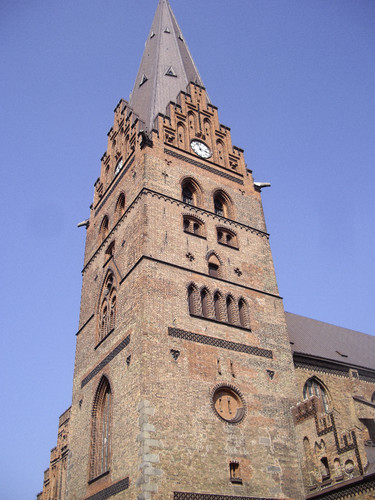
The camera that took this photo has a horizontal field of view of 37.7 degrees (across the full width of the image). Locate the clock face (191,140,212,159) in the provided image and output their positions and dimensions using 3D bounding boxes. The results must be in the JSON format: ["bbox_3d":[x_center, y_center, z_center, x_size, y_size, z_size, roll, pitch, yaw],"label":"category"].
[{"bbox_3d":[1.493,-11.618,63.938,2.742,2.742,0.200,18,-42,-26],"label":"clock face"}]

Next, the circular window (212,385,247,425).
[{"bbox_3d":[3.035,11.971,42.142,3.051,2.970,0.500,18,-42,-25],"label":"circular window"}]

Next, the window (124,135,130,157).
[{"bbox_3d":[-6.361,-11.189,59.469,0.400,4.179,1.007,18,-42,-25],"label":"window"}]

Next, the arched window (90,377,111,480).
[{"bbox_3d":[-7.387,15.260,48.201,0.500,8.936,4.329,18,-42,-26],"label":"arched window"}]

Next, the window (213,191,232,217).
[{"bbox_3d":[3.749,-4.985,60.558,2.331,3.996,0.500,18,-42,-26],"label":"window"}]

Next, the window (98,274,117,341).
[{"bbox_3d":[-7.992,5.337,55.620,0.500,7.992,4.440,18,-42,-26],"label":"window"}]

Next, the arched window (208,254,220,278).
[{"bbox_3d":[2.595,1.551,54.359,1.532,2.997,0.400,18,-42,-26],"label":"arched window"}]

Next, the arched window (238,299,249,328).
[{"bbox_3d":[4.877,5.672,48.570,1.077,3.252,0.450,18,-42,-25],"label":"arched window"}]

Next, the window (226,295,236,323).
[{"bbox_3d":[4.137,5.749,52.166,1.165,3.385,0.400,18,-42,-26],"label":"window"}]

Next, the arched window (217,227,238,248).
[{"bbox_3d":[3.777,-1.097,53.228,2.457,2.366,0.500,18,-42,-25],"label":"arched window"}]

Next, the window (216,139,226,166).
[{"bbox_3d":[3.655,-10.732,60.820,0.987,4.229,0.400,18,-42,-25],"label":"window"}]

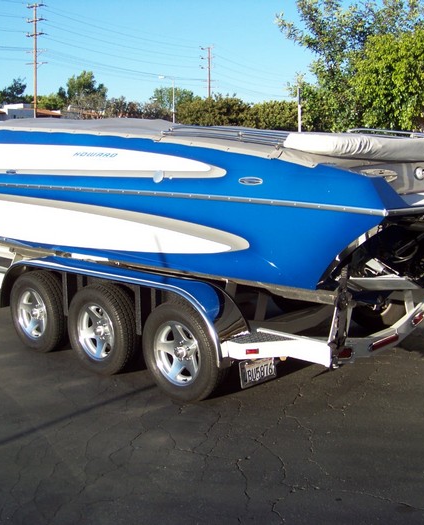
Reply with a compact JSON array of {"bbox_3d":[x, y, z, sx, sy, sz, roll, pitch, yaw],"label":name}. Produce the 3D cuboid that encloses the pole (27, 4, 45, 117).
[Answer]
[{"bbox_3d":[-21.112,-21.724,88.693,2.700,18.849,0.400,4,10,26],"label":"pole"}]

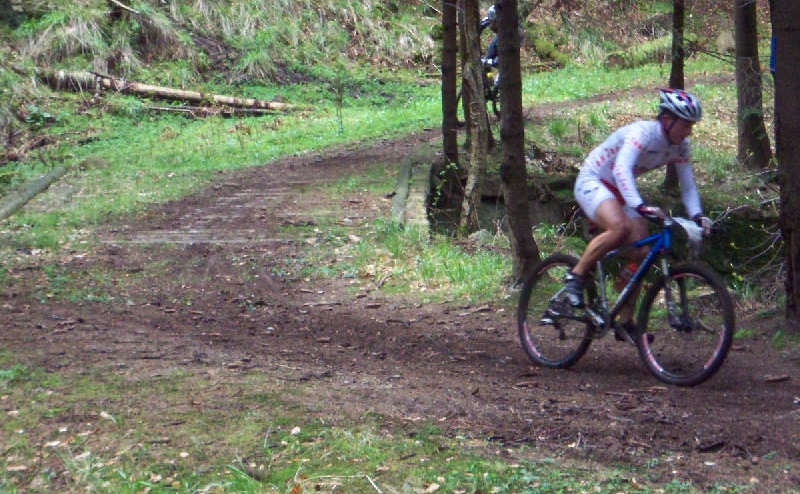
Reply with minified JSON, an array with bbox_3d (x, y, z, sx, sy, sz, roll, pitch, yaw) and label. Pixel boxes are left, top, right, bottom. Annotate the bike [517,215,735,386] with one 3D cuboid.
[{"bbox_3d":[1.225,0.240,15.100,0.580,0.980,1.710,-5,6,-40],"label":"bike"}]

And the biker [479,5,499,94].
[{"bbox_3d":[1.370,-2.650,38.000,0.600,1.450,0.850,2,6,34],"label":"biker"}]

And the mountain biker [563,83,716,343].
[{"bbox_3d":[1.283,-0.173,15.050,0.580,1.420,0.900,-5,6,-40],"label":"mountain biker"}]

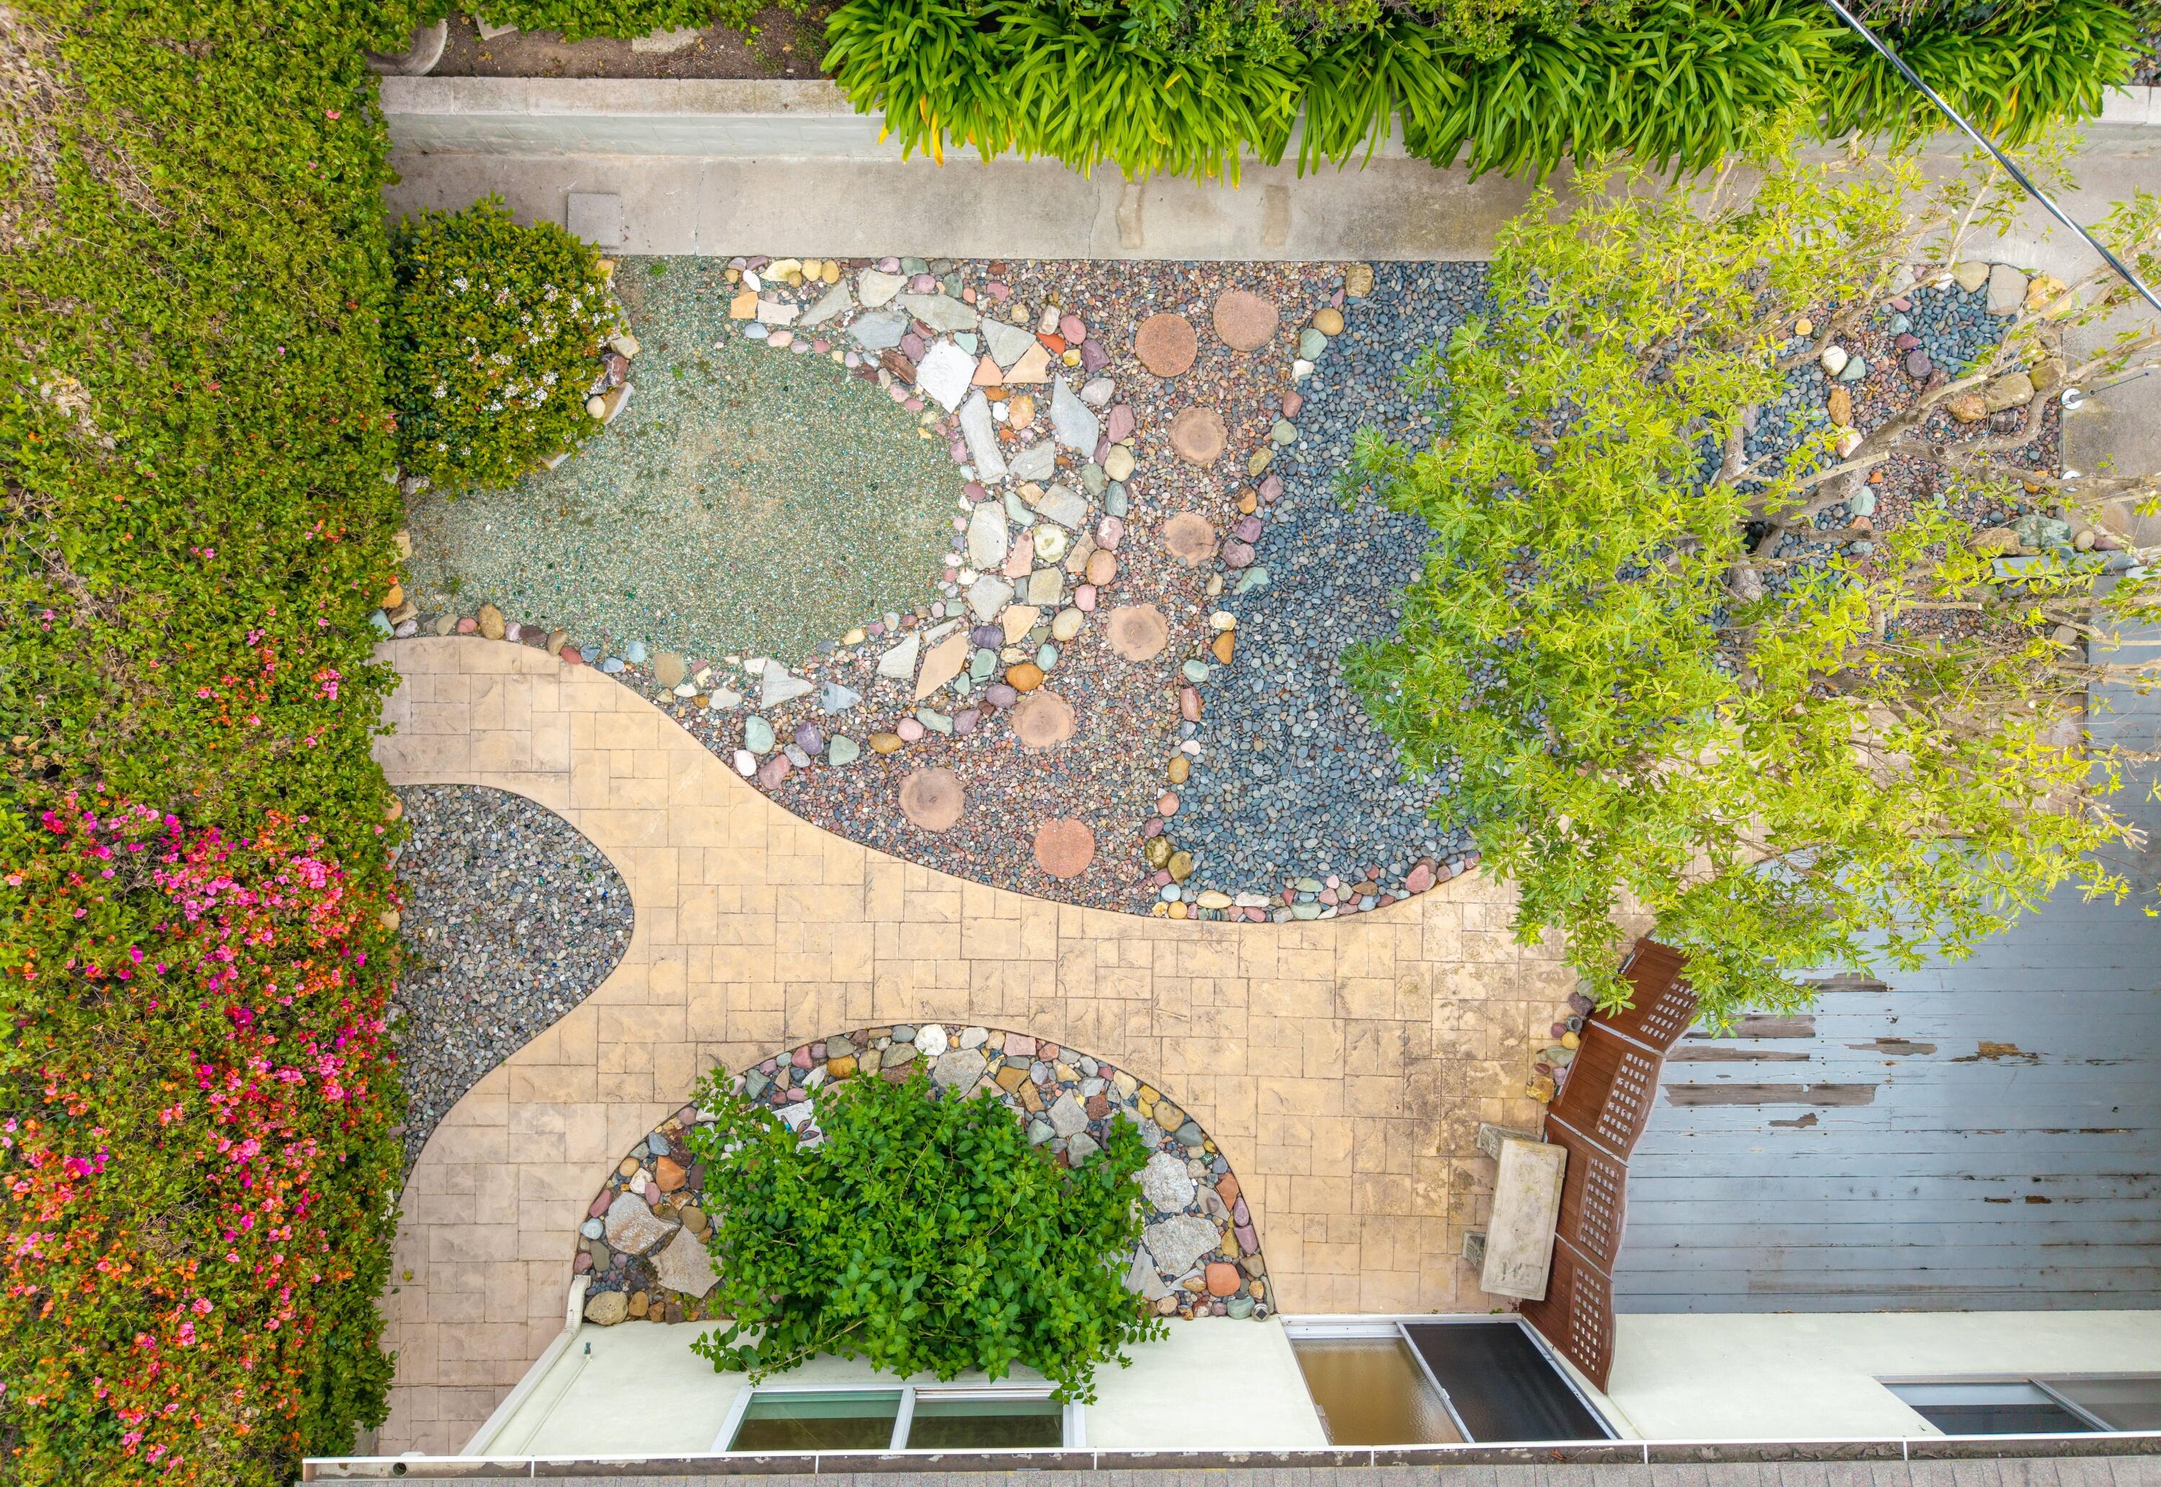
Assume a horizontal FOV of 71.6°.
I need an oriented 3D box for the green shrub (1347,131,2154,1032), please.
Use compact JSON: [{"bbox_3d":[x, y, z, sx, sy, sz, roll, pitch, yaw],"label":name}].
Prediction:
[{"bbox_3d":[3.100,-0.680,7.350,3.550,3.100,3.850,0,90,-1],"label":"green shrub"}]

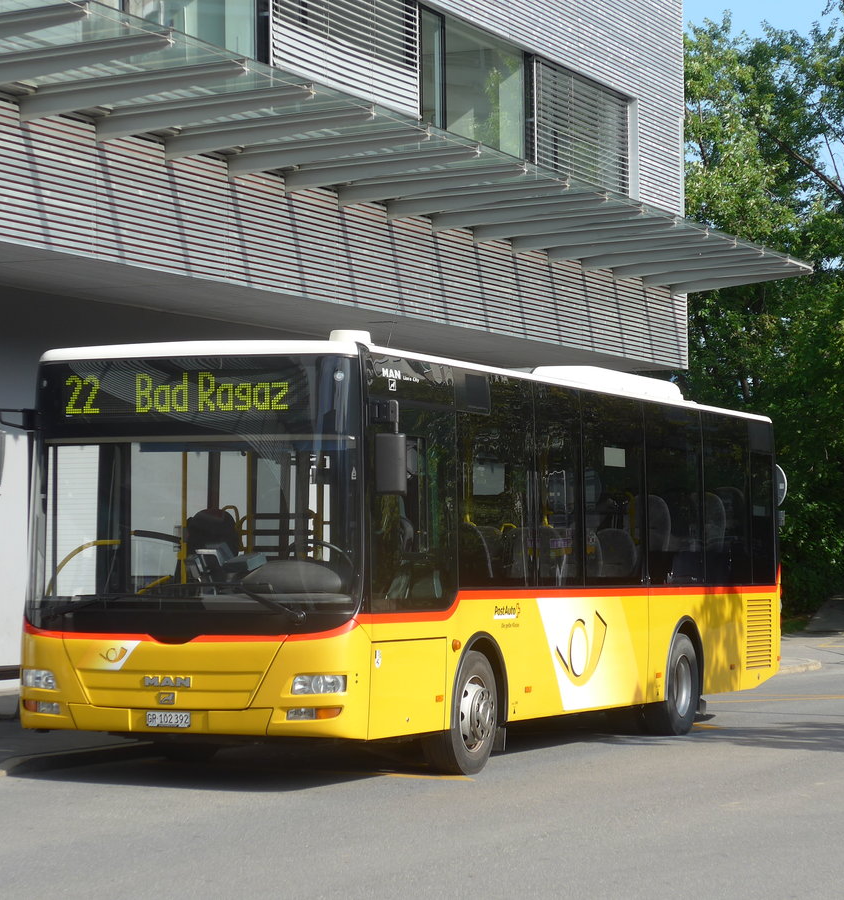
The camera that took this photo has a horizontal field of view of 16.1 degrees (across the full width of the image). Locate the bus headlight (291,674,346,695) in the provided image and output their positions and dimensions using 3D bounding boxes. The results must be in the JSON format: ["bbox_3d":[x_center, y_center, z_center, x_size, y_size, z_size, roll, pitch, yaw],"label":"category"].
[{"bbox_3d":[-0.636,1.456,18.507,0.300,0.120,0.180,-1,-2,22],"label":"bus headlight"}]

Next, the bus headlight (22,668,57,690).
[{"bbox_3d":[-2.452,1.481,19.232,0.300,0.125,0.180,-1,-2,22],"label":"bus headlight"}]

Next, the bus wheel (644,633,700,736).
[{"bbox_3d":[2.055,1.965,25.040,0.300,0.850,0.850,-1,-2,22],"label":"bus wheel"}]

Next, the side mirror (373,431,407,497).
[{"bbox_3d":[-0.194,0.088,18.580,0.210,0.385,0.130,-1,-2,22],"label":"side mirror"}]

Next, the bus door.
[{"bbox_3d":[-0.091,0.776,19.341,0.100,2.130,1.550,-1,-2,22],"label":"bus door"}]

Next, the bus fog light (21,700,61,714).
[{"bbox_3d":[-2.438,1.659,19.220,0.310,0.085,0.160,-1,-2,22],"label":"bus fog light"}]

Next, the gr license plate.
[{"bbox_3d":[-1.592,1.698,18.750,0.305,0.095,0.020,-1,-2,22],"label":"gr license plate"}]

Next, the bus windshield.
[{"bbox_3d":[-1.509,0.307,19.000,2.340,1.800,0.340,-1,-2,22],"label":"bus windshield"}]

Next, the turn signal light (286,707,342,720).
[{"bbox_3d":[-0.665,1.637,18.511,0.310,0.080,0.160,-1,-2,22],"label":"turn signal light"}]

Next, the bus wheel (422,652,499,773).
[{"bbox_3d":[0.237,1.797,20.440,0.270,0.850,0.850,-1,-2,22],"label":"bus wheel"}]

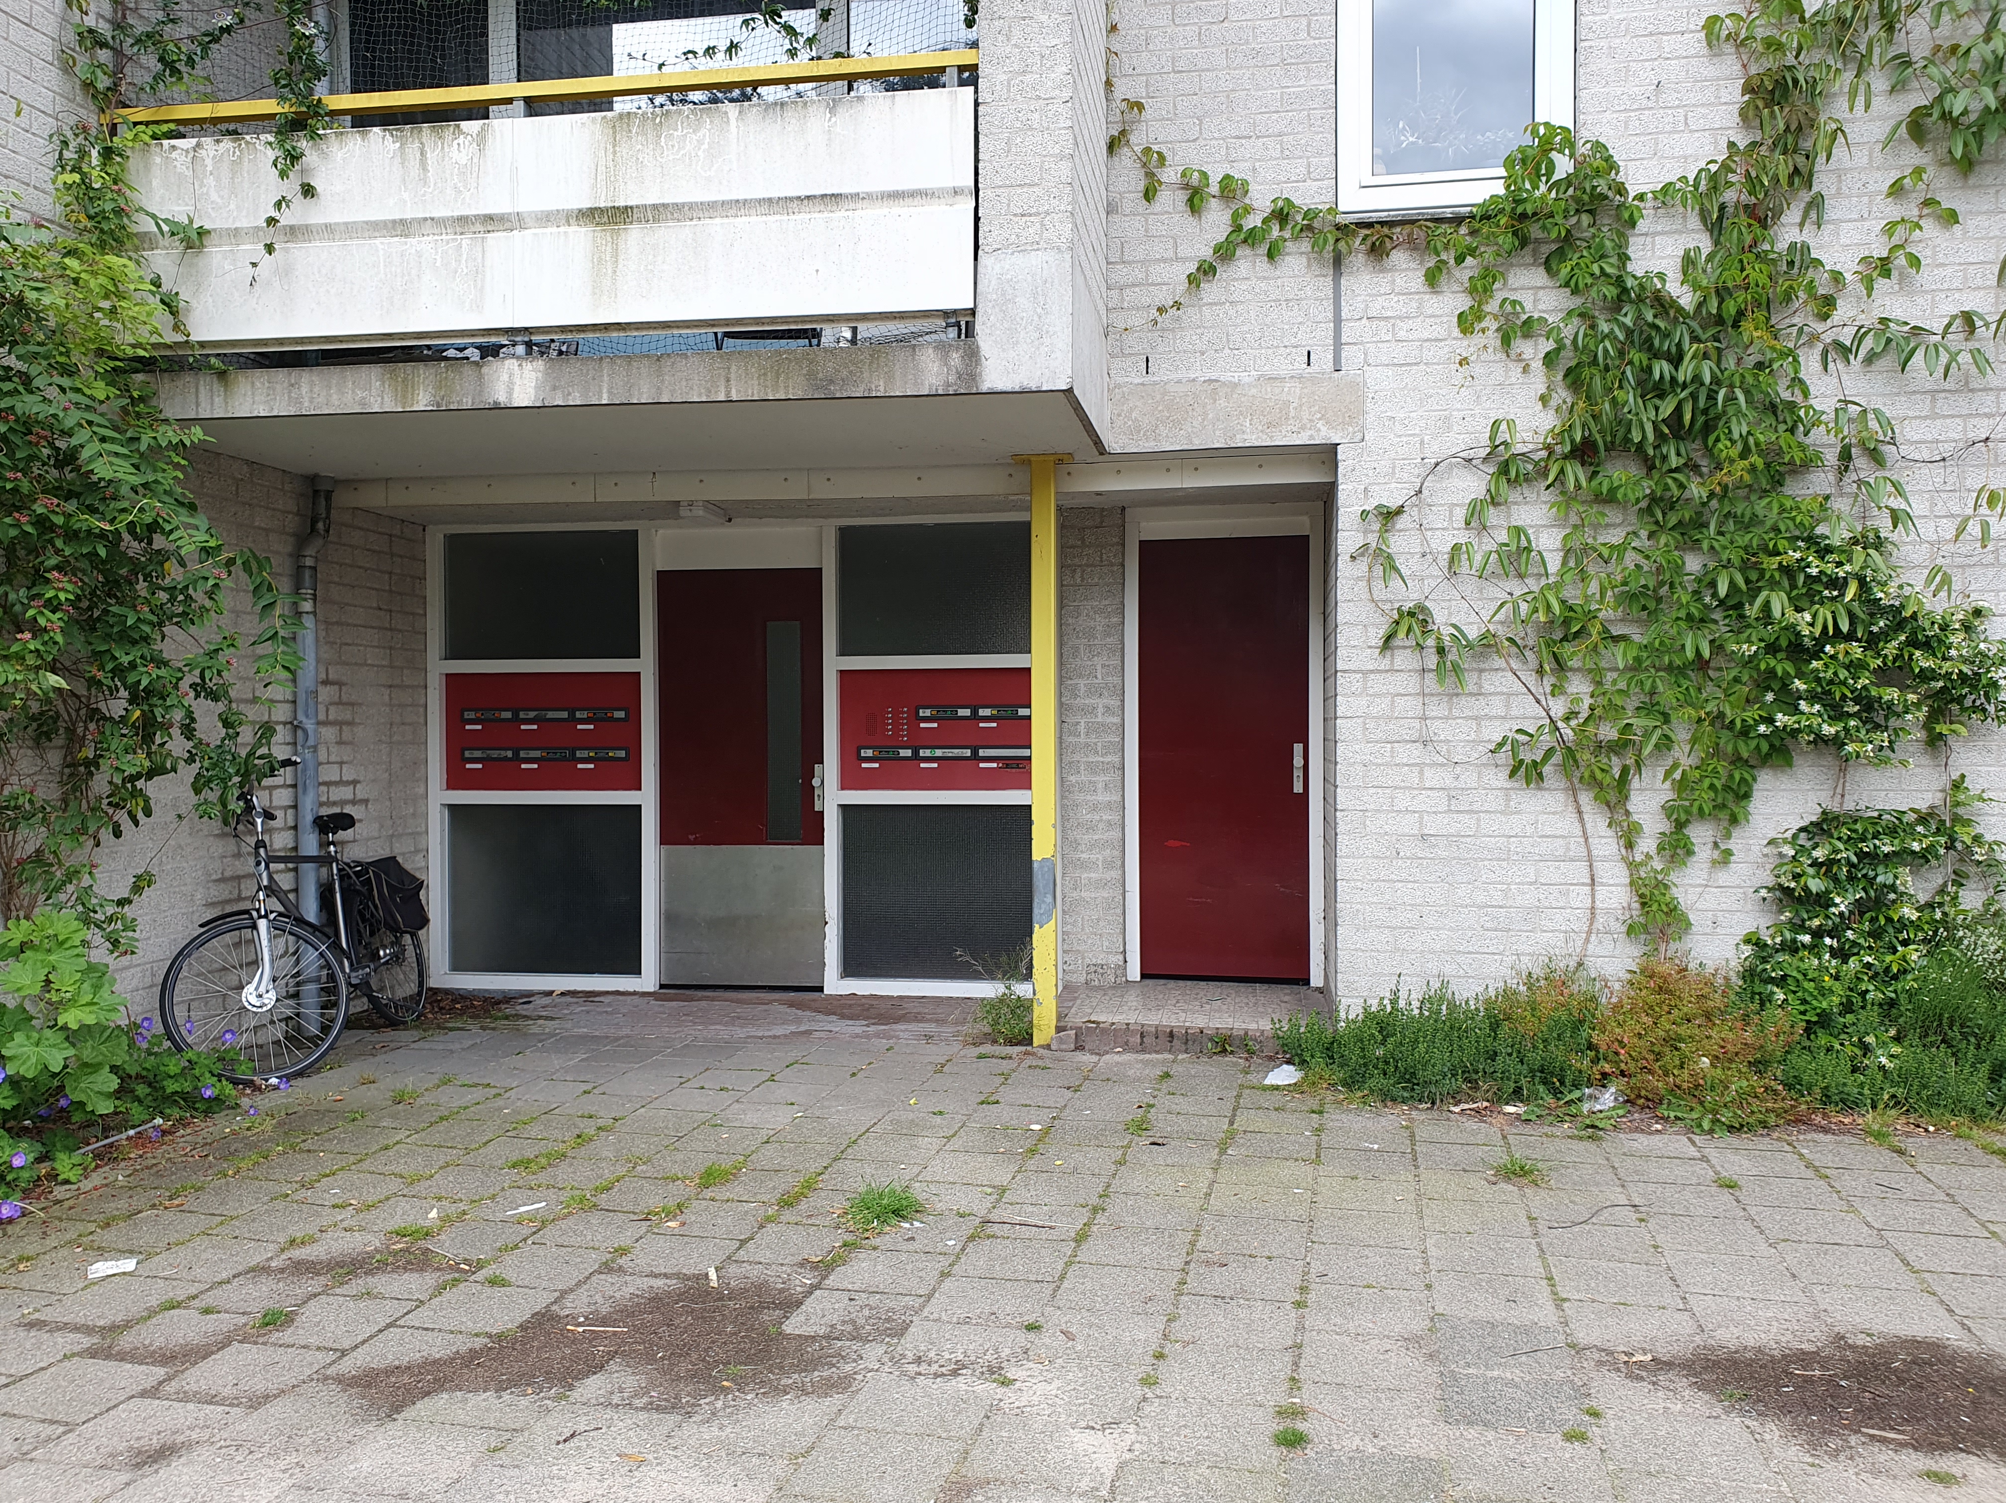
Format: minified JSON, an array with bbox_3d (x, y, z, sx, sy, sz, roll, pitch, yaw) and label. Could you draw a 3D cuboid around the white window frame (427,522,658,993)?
[{"bbox_3d":[-2.431,0.031,7.954,1.265,2.450,0.110,0,1,8],"label":"white window frame"}]

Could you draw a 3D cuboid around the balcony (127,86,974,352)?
[{"bbox_3d":[-1.718,-1.909,5.535,3.297,0.760,0.190,0,1,8],"label":"balcony"}]

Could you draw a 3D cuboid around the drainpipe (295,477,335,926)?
[{"bbox_3d":[-3.137,-0.018,6.865,0.130,2.480,0.140,0,1,8],"label":"drainpipe"}]

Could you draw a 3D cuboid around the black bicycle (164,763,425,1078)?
[{"bbox_3d":[-2.966,0.715,6.644,0.530,1.220,1.550,0,1,8],"label":"black bicycle"}]

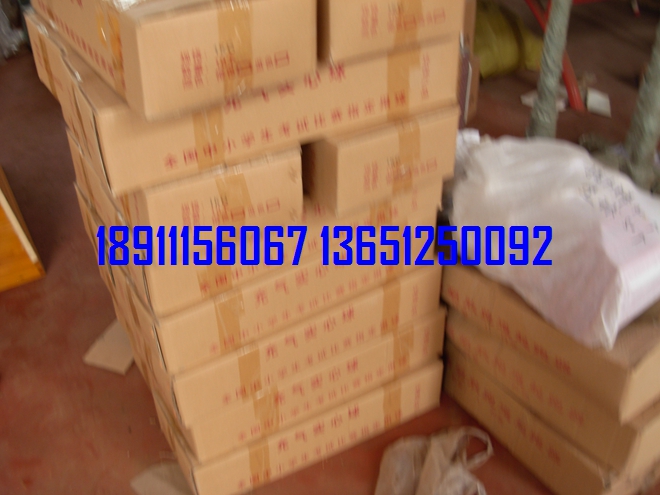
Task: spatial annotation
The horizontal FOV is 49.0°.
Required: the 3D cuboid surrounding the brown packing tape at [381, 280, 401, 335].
[{"bbox_3d":[0.145,0.145,1.703,0.051,0.148,0.010,-21,41,-25],"label":"brown packing tape"}]

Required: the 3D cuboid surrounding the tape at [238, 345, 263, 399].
[{"bbox_3d":[-0.169,0.276,1.557,0.049,0.138,0.010,-21,41,-25],"label":"tape"}]

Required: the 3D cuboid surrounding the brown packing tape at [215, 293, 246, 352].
[{"bbox_3d":[-0.203,0.155,1.468,0.051,0.144,0.010,-21,41,-26],"label":"brown packing tape"}]

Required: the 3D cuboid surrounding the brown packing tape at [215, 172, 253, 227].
[{"bbox_3d":[-0.166,-0.078,1.298,0.056,0.131,0.010,-18,38,-23],"label":"brown packing tape"}]

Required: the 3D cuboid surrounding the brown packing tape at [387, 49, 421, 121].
[{"bbox_3d":[0.130,-0.302,1.343,0.055,0.134,0.010,-18,40,-22],"label":"brown packing tape"}]

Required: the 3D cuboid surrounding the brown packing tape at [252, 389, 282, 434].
[{"bbox_3d":[-0.144,0.379,1.643,0.061,0.143,0.010,-20,40,-24],"label":"brown packing tape"}]

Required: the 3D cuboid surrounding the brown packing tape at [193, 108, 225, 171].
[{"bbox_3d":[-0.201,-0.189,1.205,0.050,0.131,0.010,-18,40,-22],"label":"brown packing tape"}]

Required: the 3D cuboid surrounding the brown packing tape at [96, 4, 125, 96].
[{"bbox_3d":[-0.339,-0.306,1.130,0.010,0.142,0.075,-21,41,-25],"label":"brown packing tape"}]

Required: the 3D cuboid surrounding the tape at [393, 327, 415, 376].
[{"bbox_3d":[0.181,0.261,1.796,0.052,0.148,0.010,-20,40,-24],"label":"tape"}]

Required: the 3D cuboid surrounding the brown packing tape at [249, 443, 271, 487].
[{"bbox_3d":[-0.165,0.517,1.725,0.050,0.145,0.010,-18,40,-22],"label":"brown packing tape"}]

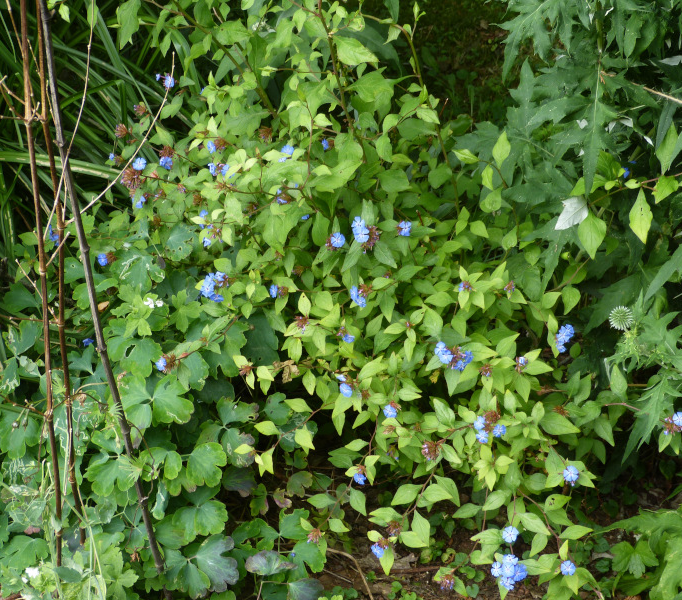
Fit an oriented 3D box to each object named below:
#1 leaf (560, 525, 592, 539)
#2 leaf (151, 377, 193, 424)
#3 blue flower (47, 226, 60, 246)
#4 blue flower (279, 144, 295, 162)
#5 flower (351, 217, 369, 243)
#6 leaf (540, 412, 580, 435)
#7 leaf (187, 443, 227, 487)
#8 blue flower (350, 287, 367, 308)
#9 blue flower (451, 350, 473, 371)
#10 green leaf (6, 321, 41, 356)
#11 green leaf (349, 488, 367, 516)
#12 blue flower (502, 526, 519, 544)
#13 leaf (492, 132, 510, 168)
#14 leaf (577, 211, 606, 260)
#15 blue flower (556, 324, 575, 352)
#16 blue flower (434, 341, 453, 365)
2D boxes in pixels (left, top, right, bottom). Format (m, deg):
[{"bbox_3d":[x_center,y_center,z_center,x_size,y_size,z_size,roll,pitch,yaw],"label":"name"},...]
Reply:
[{"bbox_3d":[0.313,0.309,2.250,0.042,0.009,0.023,0,25,0],"label":"leaf"},{"bbox_3d":[-0.220,0.131,2.200,0.055,0.045,0.040,0,25,0],"label":"leaf"},{"bbox_3d":[-0.439,-0.097,2.580,0.022,0.029,0.018,14,28,27],"label":"blue flower"},{"bbox_3d":[-0.081,-0.221,2.540,0.023,0.022,0.017,0,25,0],"label":"blue flower"},{"bbox_3d":[0.028,-0.100,2.400,0.026,0.032,0.019,6,26,14],"label":"flower"},{"bbox_3d":[0.298,0.168,2.300,0.052,0.018,0.030,6,26,14],"label":"leaf"},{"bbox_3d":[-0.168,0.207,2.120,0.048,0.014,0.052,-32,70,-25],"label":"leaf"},{"bbox_3d":[0.025,-0.004,2.380,0.024,0.025,0.018,9,26,18],"label":"blue flower"},{"bbox_3d":[0.168,0.084,2.330,0.028,0.022,0.018,-6,26,-14],"label":"blue flower"},{"bbox_3d":[-0.442,0.054,2.350,0.049,0.042,0.028,0,25,0],"label":"green leaf"},{"bbox_3d":[0.022,0.254,2.130,0.021,0.008,0.036,-14,68,-12],"label":"green leaf"},{"bbox_3d":[0.209,0.290,2.080,0.020,0.010,0.020,0,66,0],"label":"blue flower"},{"bbox_3d":[0.236,-0.223,2.500,0.026,0.051,0.020,0,25,0],"label":"leaf"},{"bbox_3d":[0.349,-0.090,2.350,0.039,0.059,0.024,0,25,0],"label":"leaf"},{"bbox_3d":[0.309,0.053,2.320,0.027,0.034,0.021,-11,27,-23],"label":"blue flower"},{"bbox_3d":[0.140,0.072,2.300,0.027,0.028,0.020,6,26,14],"label":"blue flower"}]

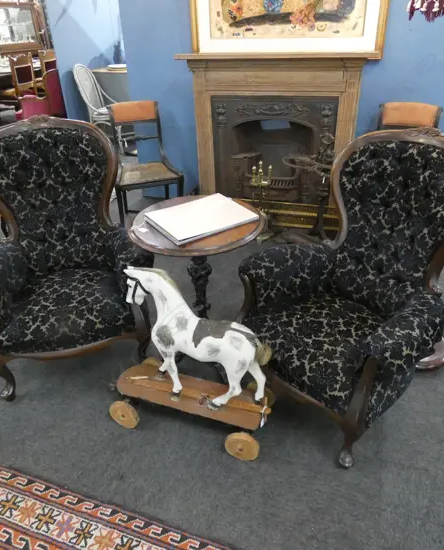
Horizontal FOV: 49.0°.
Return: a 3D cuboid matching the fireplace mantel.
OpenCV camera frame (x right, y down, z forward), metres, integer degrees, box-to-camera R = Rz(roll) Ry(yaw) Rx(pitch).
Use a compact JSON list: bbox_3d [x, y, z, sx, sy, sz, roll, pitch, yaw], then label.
[{"bbox_3d":[0.383,-1.055,3.685,1.400,1.140,0.220,3,31,8],"label":"fireplace mantel"}]

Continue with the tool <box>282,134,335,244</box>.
[{"bbox_3d":[0.655,-0.537,3.191,0.540,0.730,0.270,3,31,8],"label":"tool"}]

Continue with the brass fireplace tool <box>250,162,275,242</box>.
[{"bbox_3d":[0.266,-0.511,3.341,0.180,0.550,0.180,3,31,8],"label":"brass fireplace tool"}]

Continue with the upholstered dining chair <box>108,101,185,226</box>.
[{"bbox_3d":[-0.551,-0.743,3.487,0.470,0.840,0.550,-12,32,-18],"label":"upholstered dining chair"}]

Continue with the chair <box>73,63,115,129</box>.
[{"bbox_3d":[-1.243,-1.827,5.332,0.560,0.890,0.520,7,31,14],"label":"chair"}]

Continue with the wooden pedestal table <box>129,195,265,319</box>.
[{"bbox_3d":[-0.094,0.074,2.203,0.570,0.700,0.570,-1,30,0],"label":"wooden pedestal table"}]

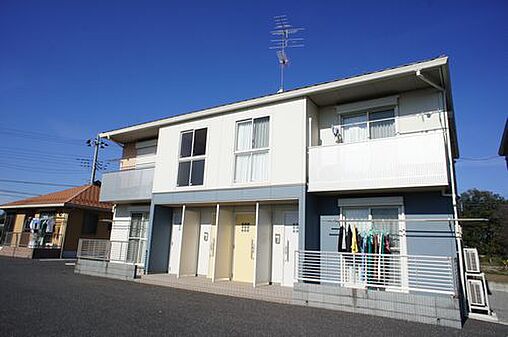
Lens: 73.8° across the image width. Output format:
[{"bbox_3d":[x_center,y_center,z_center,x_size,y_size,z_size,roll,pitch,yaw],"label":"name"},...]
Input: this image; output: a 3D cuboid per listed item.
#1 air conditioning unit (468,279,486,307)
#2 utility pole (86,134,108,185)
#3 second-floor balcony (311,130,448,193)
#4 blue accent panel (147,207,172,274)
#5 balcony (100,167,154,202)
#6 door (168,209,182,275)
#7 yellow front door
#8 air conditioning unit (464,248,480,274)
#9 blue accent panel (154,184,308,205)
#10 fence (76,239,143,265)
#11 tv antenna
[{"bbox_3d":[5.459,3.001,8.273,0.280,0.570,0.770,-6,-14,33],"label":"air conditioning unit"},{"bbox_3d":[-14.452,2.048,29.948,1.800,10.369,0.700,8,-13,-25],"label":"utility pole"},{"bbox_3d":[3.461,-0.015,9.691,3.621,1.368,1.021,-6,-14,31],"label":"second-floor balcony"},{"bbox_3d":[-3.653,2.776,13.157,0.130,2.563,0.985,-6,-14,31],"label":"blue accent panel"},{"bbox_3d":[-4.619,0.735,13.264,3.120,1.160,0.980,-6,-14,33],"label":"balcony"},{"bbox_3d":[-2.890,2.933,13.247,0.885,2.344,0.070,-6,-14,31],"label":"door"},{"bbox_3d":[-0.204,2.460,10.515,0.850,2.096,0.070,-6,-14,33],"label":"yellow front door"},{"bbox_3d":[5.708,2.390,8.865,0.290,0.560,0.780,-6,-14,31],"label":"air conditioning unit"},{"bbox_3d":[-1.081,0.865,10.389,5.856,0.400,0.150,-6,-14,33],"label":"blue accent panel"},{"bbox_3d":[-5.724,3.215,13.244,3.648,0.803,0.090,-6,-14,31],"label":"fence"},{"bbox_3d":[1.699,-5.545,16.944,1.700,3.694,1.500,0,-13,10],"label":"tv antenna"}]

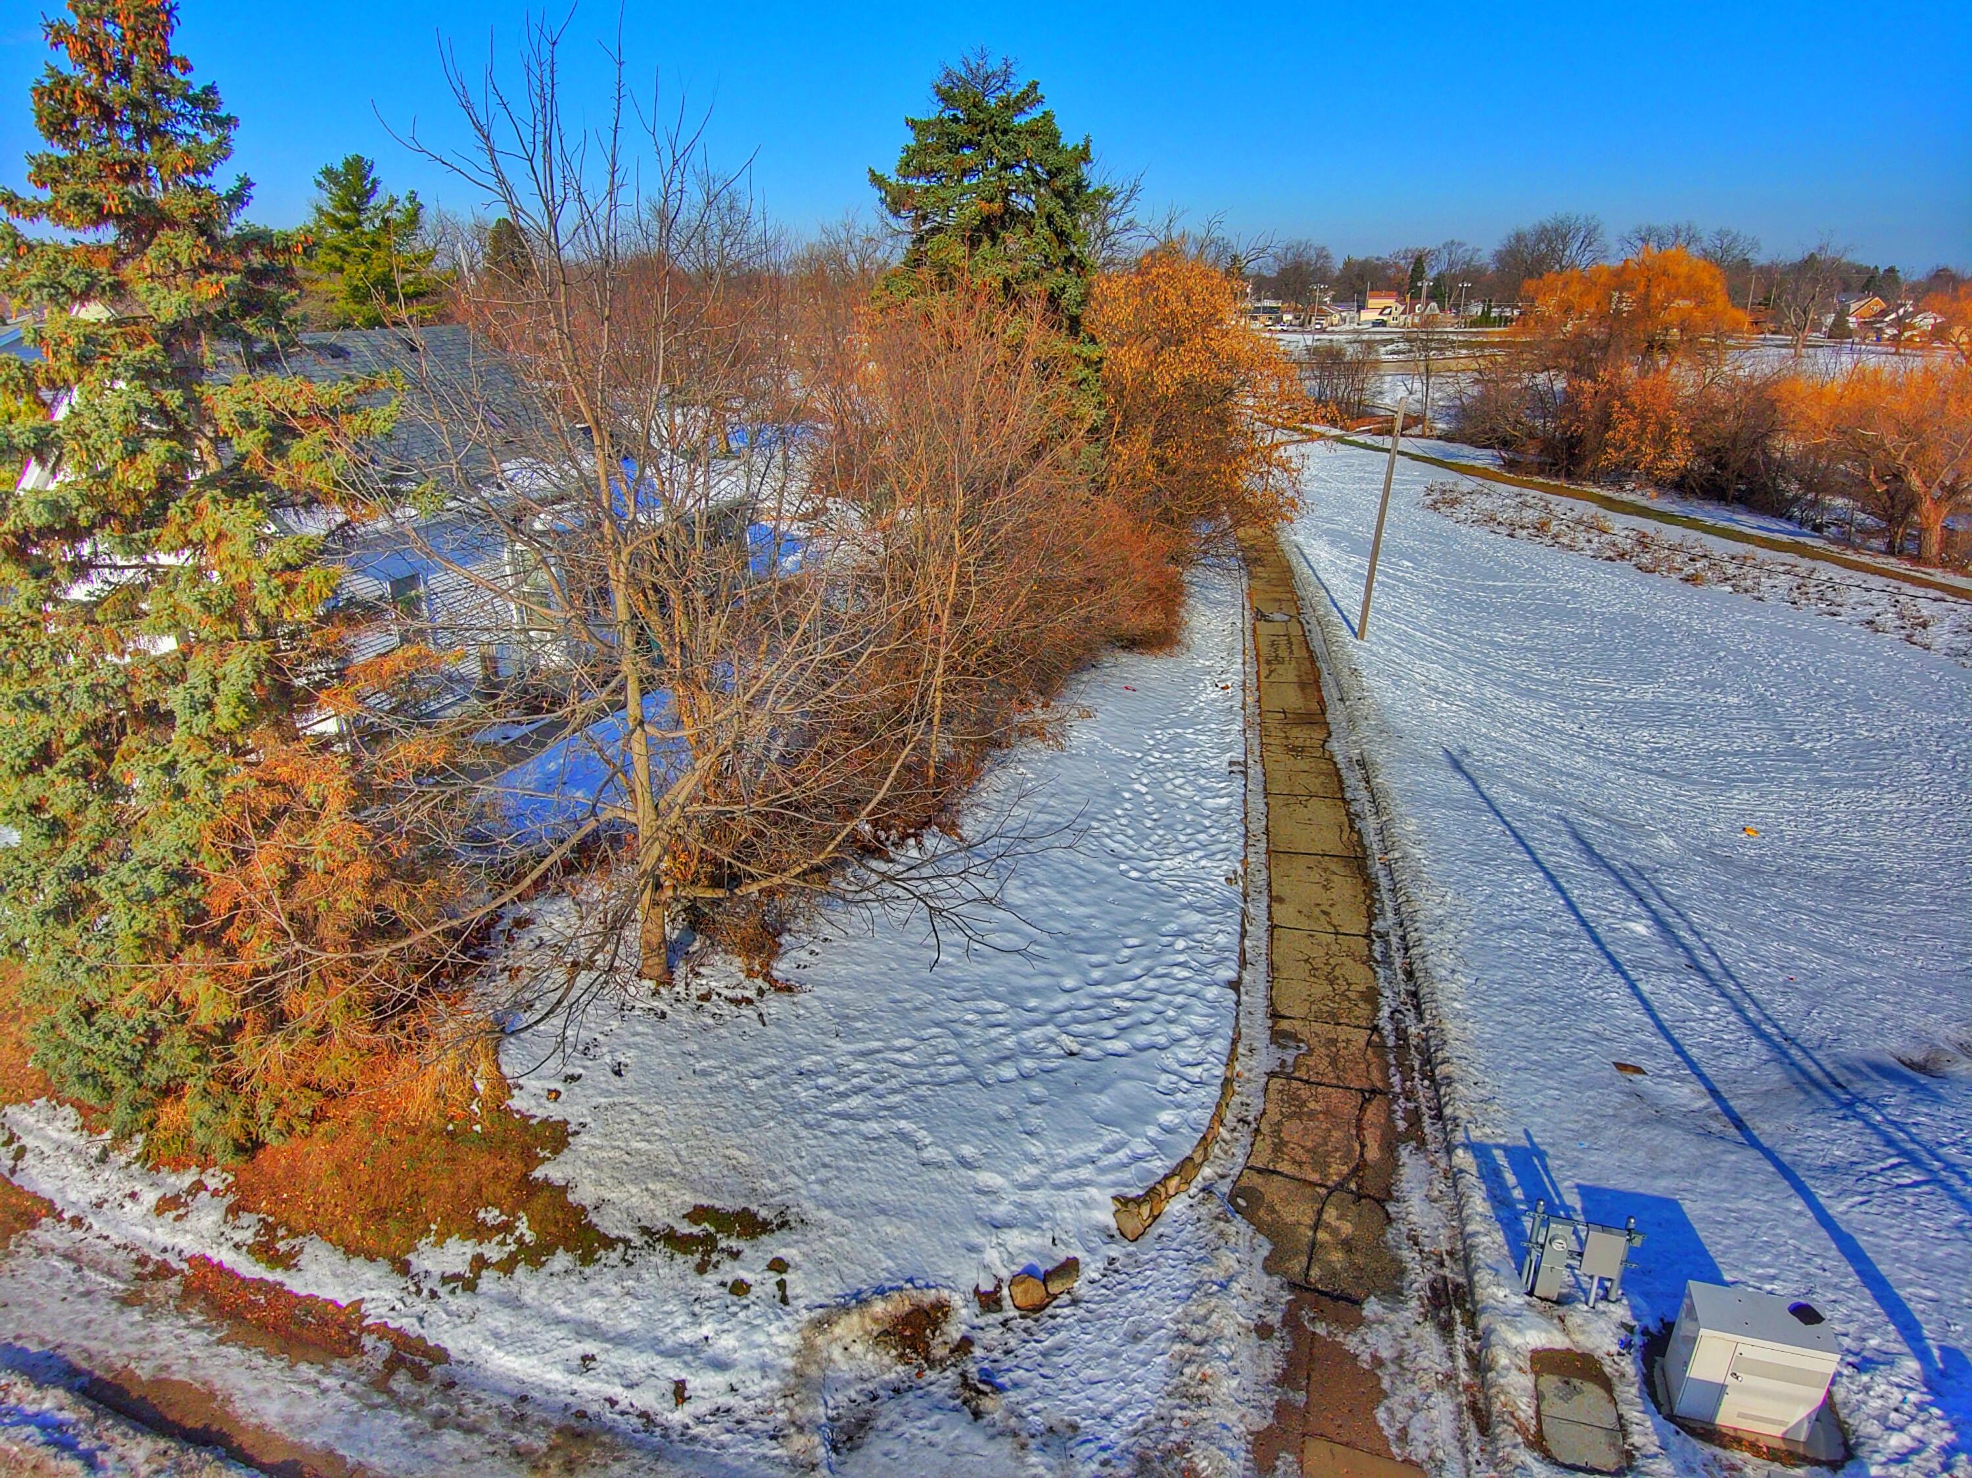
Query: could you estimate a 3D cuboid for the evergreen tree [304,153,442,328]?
[{"bbox_3d":[-28.464,-19.284,56.871,7.500,15.440,7.500,-10,23,-24],"label":"evergreen tree"}]

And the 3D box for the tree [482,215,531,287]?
[{"bbox_3d":[-35.175,-31.421,89.703,5.200,14.440,5.200,-8,22,-19],"label":"tree"}]

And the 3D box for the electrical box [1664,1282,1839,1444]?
[{"bbox_3d":[7.257,5.932,11.398,1.118,1.124,0.546,6,22,15],"label":"electrical box"}]

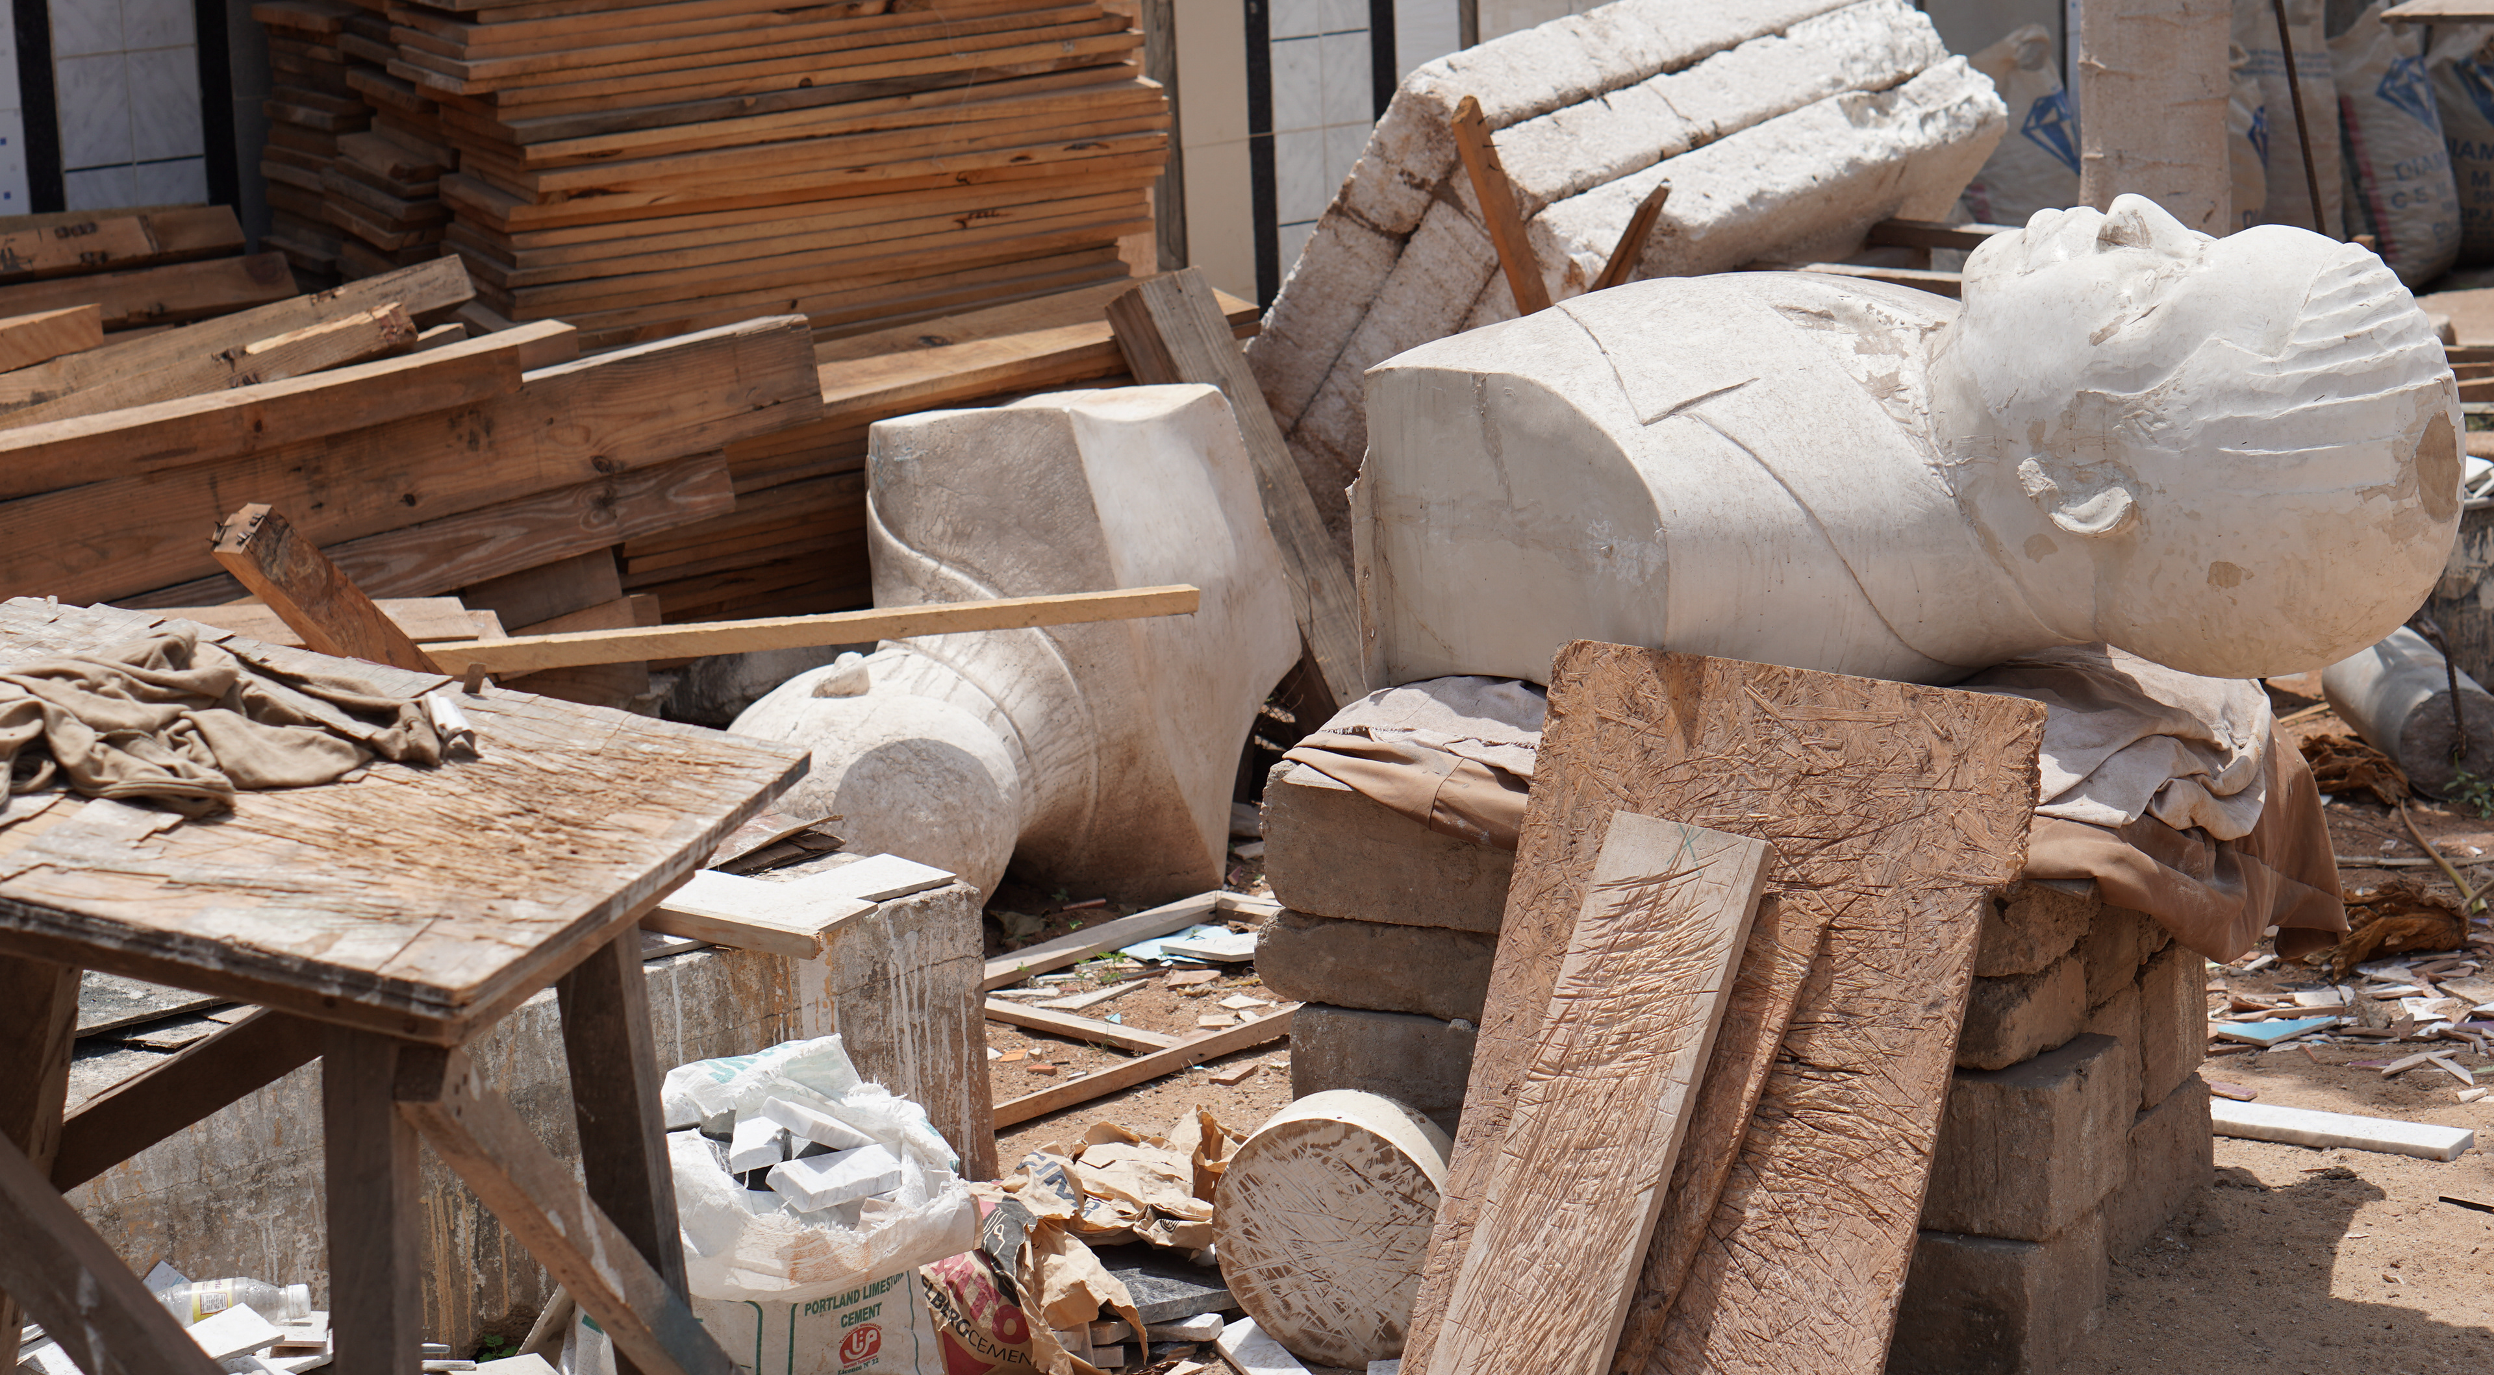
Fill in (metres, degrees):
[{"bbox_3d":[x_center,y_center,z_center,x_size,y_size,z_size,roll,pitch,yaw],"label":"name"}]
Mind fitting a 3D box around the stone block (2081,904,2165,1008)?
[{"bbox_3d":[0.839,0.264,5.769,0.290,0.140,0.190,5,14,32],"label":"stone block"}]

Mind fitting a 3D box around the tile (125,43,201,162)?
[{"bbox_3d":[-2.047,-1.101,9.822,0.147,0.209,0.010,-12,15,-40],"label":"tile"}]

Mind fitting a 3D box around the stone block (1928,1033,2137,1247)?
[{"bbox_3d":[0.687,0.452,5.416,0.400,0.152,0.200,5,14,30],"label":"stone block"}]

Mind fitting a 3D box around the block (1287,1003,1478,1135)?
[{"bbox_3d":[0.271,0.411,5.653,0.400,0.152,0.200,5,14,30],"label":"block"}]

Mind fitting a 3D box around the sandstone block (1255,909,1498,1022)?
[{"bbox_3d":[0.233,0.285,5.646,0.400,0.101,0.200,5,14,30],"label":"sandstone block"}]

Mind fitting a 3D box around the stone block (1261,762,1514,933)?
[{"bbox_3d":[0.239,0.166,5.615,0.400,0.142,0.200,5,14,30],"label":"stone block"}]

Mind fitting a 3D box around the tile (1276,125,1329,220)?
[{"bbox_3d":[0.123,-1.144,11.664,0.147,0.208,0.012,-12,16,-40],"label":"tile"}]

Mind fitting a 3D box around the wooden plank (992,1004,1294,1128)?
[{"bbox_3d":[-0.127,0.486,6.662,0.022,0.032,0.633,9,16,43],"label":"wooden plank"}]

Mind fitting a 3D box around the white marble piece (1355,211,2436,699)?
[{"bbox_3d":[0.727,-0.272,5.699,1.190,0.499,0.740,-1,12,8],"label":"white marble piece"}]

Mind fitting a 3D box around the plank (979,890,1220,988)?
[{"bbox_3d":[-0.242,0.362,7.296,0.052,0.022,0.546,8,16,40],"label":"plank"}]

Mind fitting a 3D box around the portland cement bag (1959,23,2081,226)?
[{"bbox_3d":[1.957,-1.292,12.965,0.380,0.750,0.260,-10,14,-31],"label":"portland cement bag"}]

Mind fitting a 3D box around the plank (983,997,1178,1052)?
[{"bbox_3d":[-0.226,0.440,6.708,0.370,0.018,0.041,9,16,43],"label":"plank"}]

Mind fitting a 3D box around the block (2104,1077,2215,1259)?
[{"bbox_3d":[0.813,0.500,5.648,0.405,0.155,0.260,5,14,30],"label":"block"}]

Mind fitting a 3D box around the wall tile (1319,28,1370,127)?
[{"bbox_3d":[0.226,-1.371,11.714,0.147,0.208,0.012,-12,16,-40],"label":"wall tile"}]

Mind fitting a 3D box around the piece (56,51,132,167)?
[{"bbox_3d":[-2.142,-1.070,9.670,0.147,0.208,0.012,-12,16,-40],"label":"piece"}]

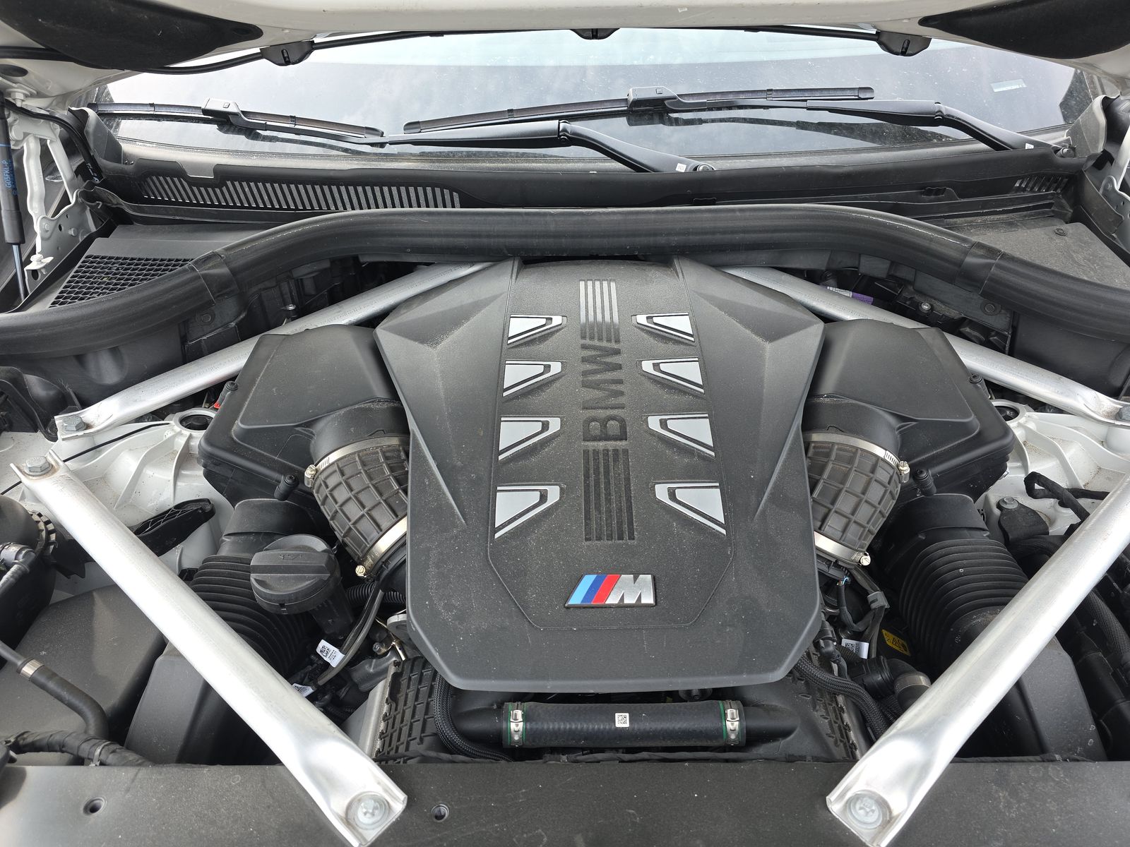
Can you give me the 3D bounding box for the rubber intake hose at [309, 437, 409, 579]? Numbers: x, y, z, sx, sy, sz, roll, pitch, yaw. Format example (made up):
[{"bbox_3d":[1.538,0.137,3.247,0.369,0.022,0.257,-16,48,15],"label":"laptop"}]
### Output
[{"bbox_3d":[-0.195,0.084,0.760,0.108,0.108,0.130,-20,62,-27],"label":"rubber intake hose"}]

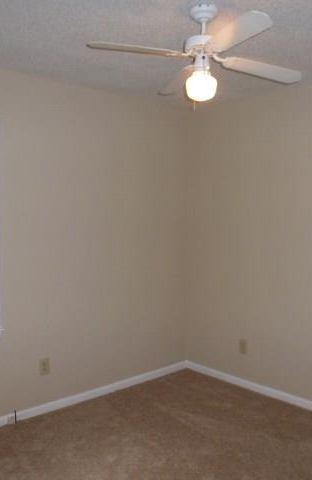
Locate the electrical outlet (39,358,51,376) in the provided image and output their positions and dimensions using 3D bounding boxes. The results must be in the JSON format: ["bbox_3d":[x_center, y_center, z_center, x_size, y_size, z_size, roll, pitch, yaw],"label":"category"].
[{"bbox_3d":[-0.808,0.925,3.220,0.075,0.119,0.015,-2,4,-42],"label":"electrical outlet"}]

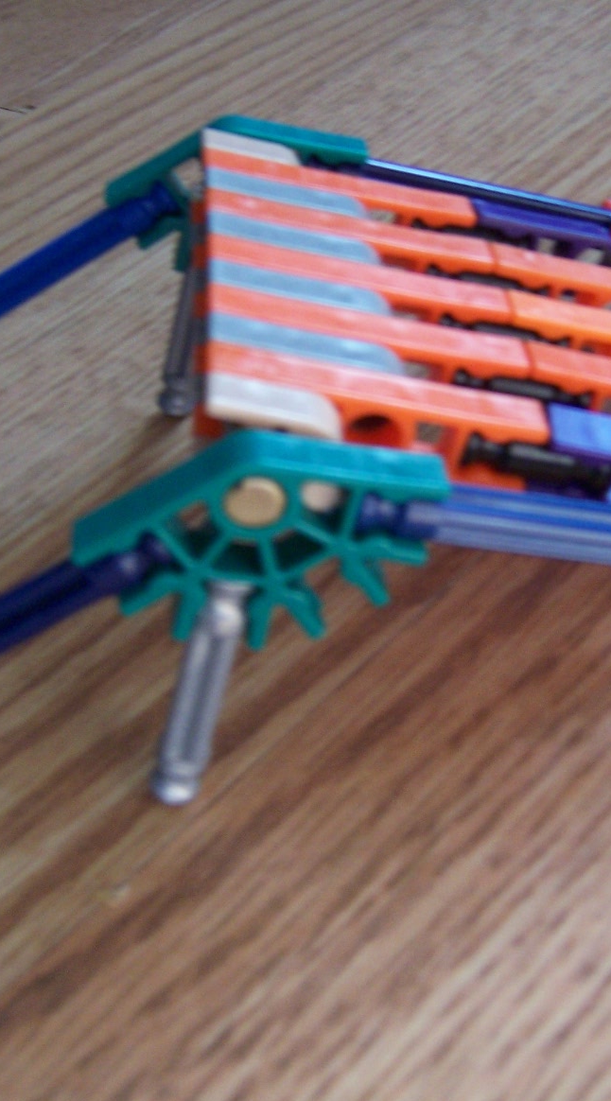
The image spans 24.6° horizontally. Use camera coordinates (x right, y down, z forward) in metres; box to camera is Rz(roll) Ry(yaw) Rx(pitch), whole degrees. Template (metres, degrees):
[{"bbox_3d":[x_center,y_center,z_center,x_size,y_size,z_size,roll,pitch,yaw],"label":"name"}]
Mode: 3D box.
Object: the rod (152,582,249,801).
[{"bbox_3d":[-0.011,0.015,0.155,0.006,0.034,0.006,7,38,-12],"label":"rod"}]

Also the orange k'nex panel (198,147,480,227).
[{"bbox_3d":[0.004,-0.044,0.185,0.036,0.009,0.006,8,38,-11],"label":"orange k'nex panel"}]

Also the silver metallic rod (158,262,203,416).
[{"bbox_3d":[-0.017,-0.035,0.210,0.006,0.033,0.006,9,38,-12],"label":"silver metallic rod"}]

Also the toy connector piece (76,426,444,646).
[{"bbox_3d":[-0.004,-0.002,0.138,0.037,0.023,0.006,-9,39,3],"label":"toy connector piece"}]

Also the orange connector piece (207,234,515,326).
[{"bbox_3d":[0.005,-0.029,0.171,0.037,0.010,0.006,8,38,-13],"label":"orange connector piece"}]

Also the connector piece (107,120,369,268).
[{"bbox_3d":[-0.009,-0.050,0.198,0.037,0.023,0.006,-9,39,3],"label":"connector piece"}]

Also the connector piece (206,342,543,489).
[{"bbox_3d":[0.007,-0.014,0.147,0.036,0.009,0.006,8,38,-11],"label":"connector piece"}]

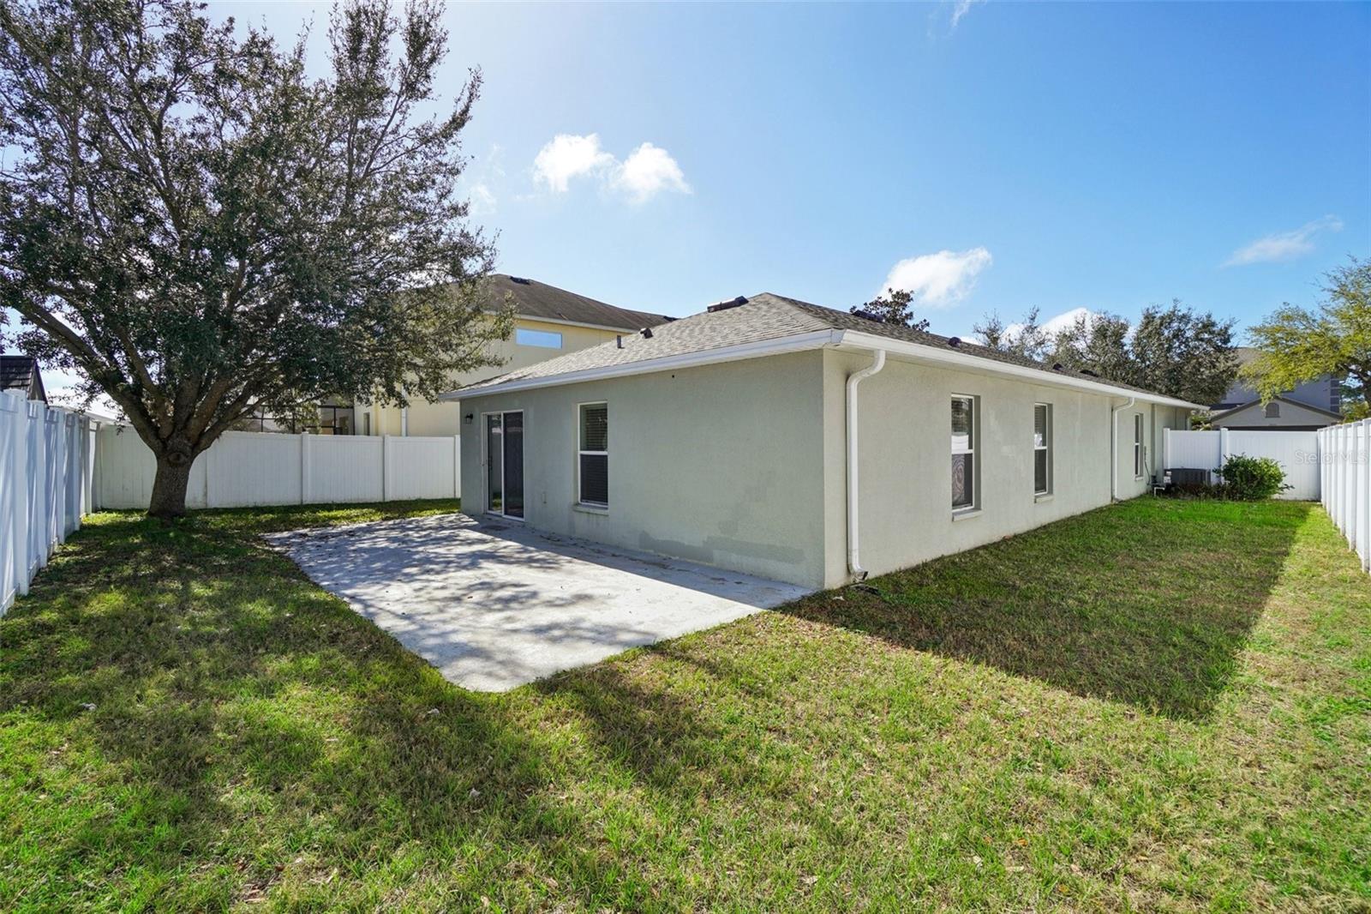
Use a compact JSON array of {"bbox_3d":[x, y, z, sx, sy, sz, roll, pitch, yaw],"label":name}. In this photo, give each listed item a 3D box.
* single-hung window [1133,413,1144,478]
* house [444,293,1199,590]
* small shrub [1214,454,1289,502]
[{"bbox_3d":[11.777,-0.311,14.915,0.940,1.600,0.120,-2,3,-41],"label":"single-hung window"},{"bbox_3d":[6.586,-1.385,16.641,23.284,4.681,10.472,-2,3,-41],"label":"house"},{"bbox_3d":[14.410,0.545,14.535,1.300,1.160,1.300,-2,3,-41],"label":"small shrub"}]

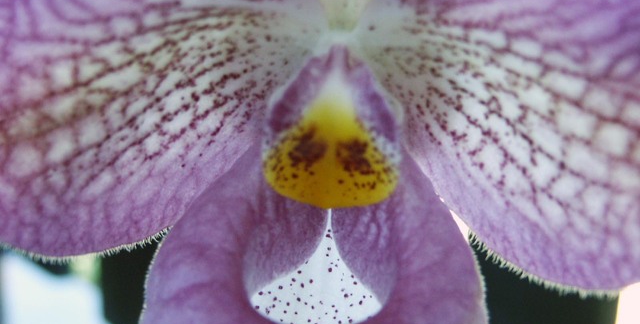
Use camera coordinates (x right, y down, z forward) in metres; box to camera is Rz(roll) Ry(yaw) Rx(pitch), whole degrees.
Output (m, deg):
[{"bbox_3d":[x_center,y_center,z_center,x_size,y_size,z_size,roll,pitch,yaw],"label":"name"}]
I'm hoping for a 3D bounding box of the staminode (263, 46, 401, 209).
[{"bbox_3d":[0.001,-0.003,0.186,0.017,0.018,0.009,3,-1,0],"label":"staminode"}]

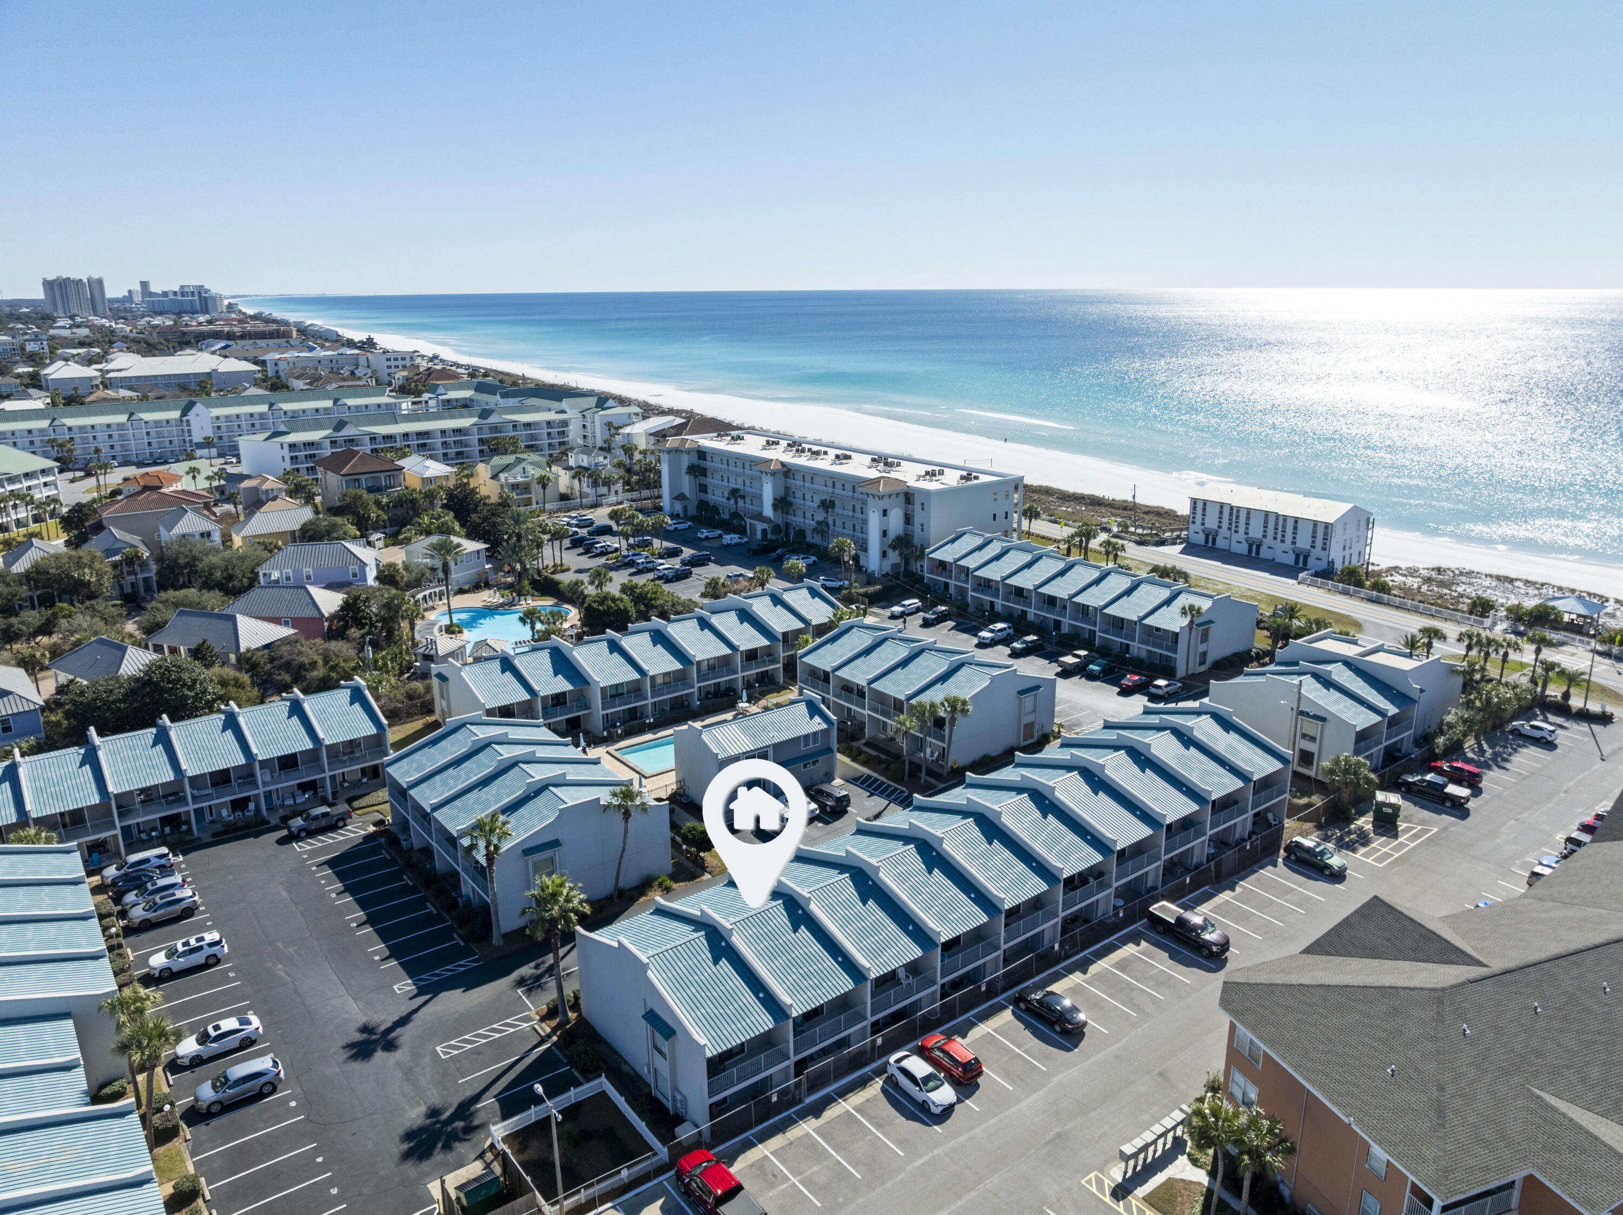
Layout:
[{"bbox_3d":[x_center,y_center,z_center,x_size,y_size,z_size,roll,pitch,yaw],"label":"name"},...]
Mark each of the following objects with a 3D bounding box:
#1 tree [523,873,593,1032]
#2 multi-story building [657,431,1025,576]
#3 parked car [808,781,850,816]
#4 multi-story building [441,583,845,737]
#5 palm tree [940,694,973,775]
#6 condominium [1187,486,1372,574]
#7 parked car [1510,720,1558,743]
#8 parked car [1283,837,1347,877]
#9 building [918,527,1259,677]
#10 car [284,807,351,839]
[{"bbox_3d":[-16.070,22.054,71.923,4.250,10.300,4.200,-5,16,-14],"label":"tree"},{"bbox_3d":[0.328,-20.506,201.426,25.274,13.700,76.641,-12,20,-36],"label":"multi-story building"},{"bbox_3d":[1.438,16.599,99.194,1.920,1.720,4.700,-13,20,-37],"label":"parked car"},{"bbox_3d":[-17.593,5.422,130.786,48.800,8.800,17.700,-13,20,-37],"label":"multi-story building"},{"bbox_3d":[13.806,12.453,108.400,3.200,8.400,3.100,2,16,7],"label":"palm tree"},{"bbox_3d":[77.684,-14.274,187.311,11.900,9.700,25.800,-12,20,-36],"label":"condominium"},{"bbox_3d":[73.709,12.485,114.644,1.820,1.620,4.300,-11,19,-34],"label":"parked car"},{"bbox_3d":[38.780,19.032,86.473,1.830,1.650,4.760,-12,20,-35],"label":"parked car"},{"bbox_3d":[35.150,-2.100,147.990,15.200,8.700,43.700,-11,19,-34],"label":"building"},{"bbox_3d":[-43.100,18.570,98.590,5.390,1.800,1.890,-12,19,-35],"label":"car"}]

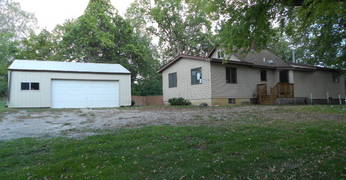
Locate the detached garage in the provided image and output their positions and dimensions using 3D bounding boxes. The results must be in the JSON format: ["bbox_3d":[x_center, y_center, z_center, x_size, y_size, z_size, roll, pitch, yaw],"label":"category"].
[{"bbox_3d":[-8.804,-0.355,22.798,8.457,3.930,7.600,0,-5,-24],"label":"detached garage"}]

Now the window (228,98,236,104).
[{"bbox_3d":[4.389,0.848,19.185,0.820,0.420,0.100,1,-5,-34],"label":"window"}]

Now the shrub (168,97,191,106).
[{"bbox_3d":[0.505,0.893,20.207,1.000,0.760,1.600,1,-5,-34],"label":"shrub"}]

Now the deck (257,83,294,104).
[{"bbox_3d":[8.345,0.360,21.035,2.752,1.637,1.500,1,-5,-34],"label":"deck"}]

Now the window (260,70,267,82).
[{"bbox_3d":[7.508,-1.133,21.506,0.730,0.950,0.100,1,-5,-34],"label":"window"}]

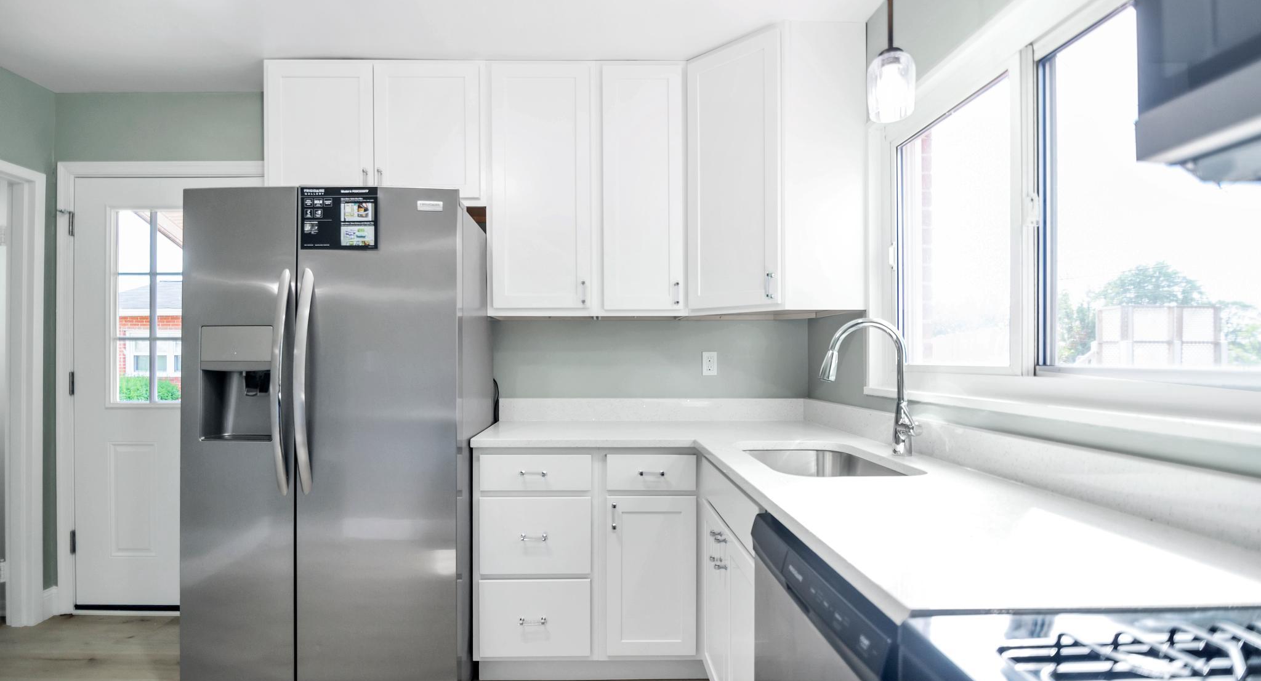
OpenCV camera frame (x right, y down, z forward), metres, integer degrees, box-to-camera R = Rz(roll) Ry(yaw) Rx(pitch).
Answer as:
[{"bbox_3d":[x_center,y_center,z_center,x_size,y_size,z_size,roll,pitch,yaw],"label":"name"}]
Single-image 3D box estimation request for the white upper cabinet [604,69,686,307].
[{"bbox_3d":[0.043,-0.631,2.502,0.375,1.060,0.325,0,-1,-1],"label":"white upper cabinet"}]

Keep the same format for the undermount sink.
[{"bbox_3d":[0.575,0.485,1.740,0.410,0.210,0.630,0,-1,1],"label":"undermount sink"}]

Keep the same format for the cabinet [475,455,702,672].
[{"bbox_3d":[-0.163,0.840,2.345,0.835,0.875,0.620,0,-1,-1],"label":"cabinet"}]

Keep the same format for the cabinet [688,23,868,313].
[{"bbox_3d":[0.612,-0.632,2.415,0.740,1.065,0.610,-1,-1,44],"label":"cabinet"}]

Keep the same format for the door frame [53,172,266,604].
[{"bbox_3d":[-2.205,0.250,2.685,0.900,2.035,0.050,0,-1,-1],"label":"door frame"}]

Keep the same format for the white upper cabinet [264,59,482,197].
[{"bbox_3d":[-1.067,-0.863,2.502,0.925,0.610,0.325,0,-1,-1],"label":"white upper cabinet"}]

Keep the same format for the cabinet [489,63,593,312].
[{"bbox_3d":[-0.375,-0.632,2.502,0.445,1.060,0.325,0,-1,-1],"label":"cabinet"}]

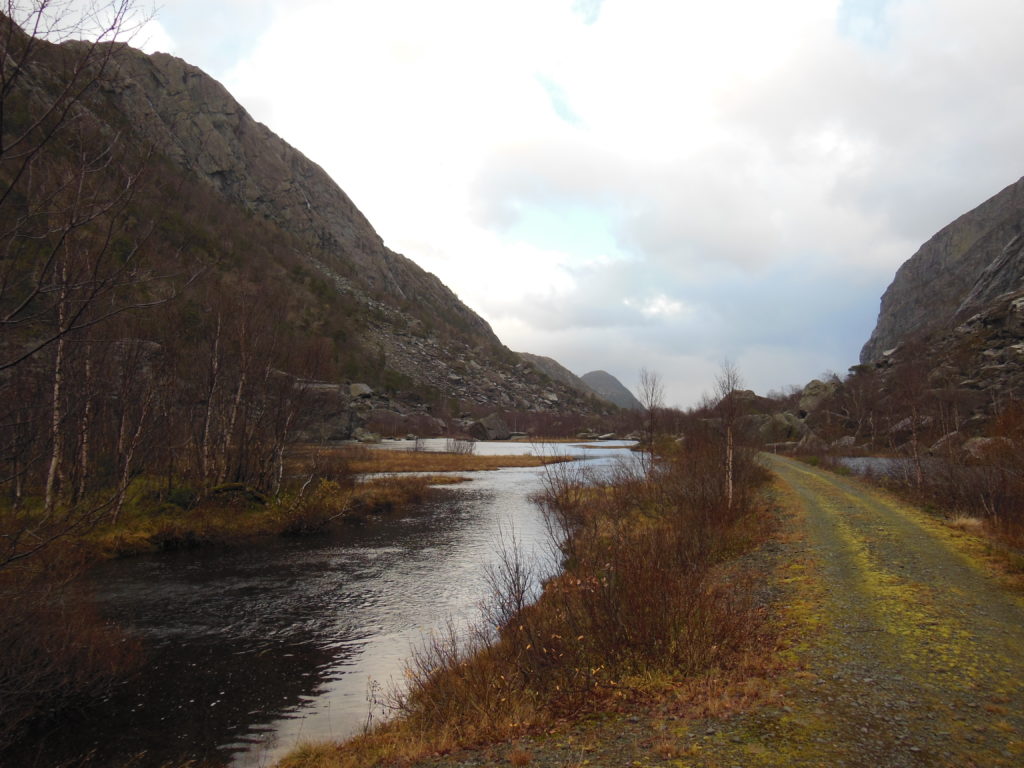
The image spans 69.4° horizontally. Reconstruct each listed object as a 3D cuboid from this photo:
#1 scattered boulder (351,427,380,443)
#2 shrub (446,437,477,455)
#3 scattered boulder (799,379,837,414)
[{"bbox_3d":[-16.443,5.668,83.000,3.270,1.760,2.600,1,-3,-11],"label":"scattered boulder"},{"bbox_3d":[-3.970,4.740,57.000,2.390,1.360,2.390,0,-3,-4],"label":"shrub"},{"bbox_3d":[25.613,1.048,62.000,3.090,2.960,2.800,-1,-3,22],"label":"scattered boulder"}]

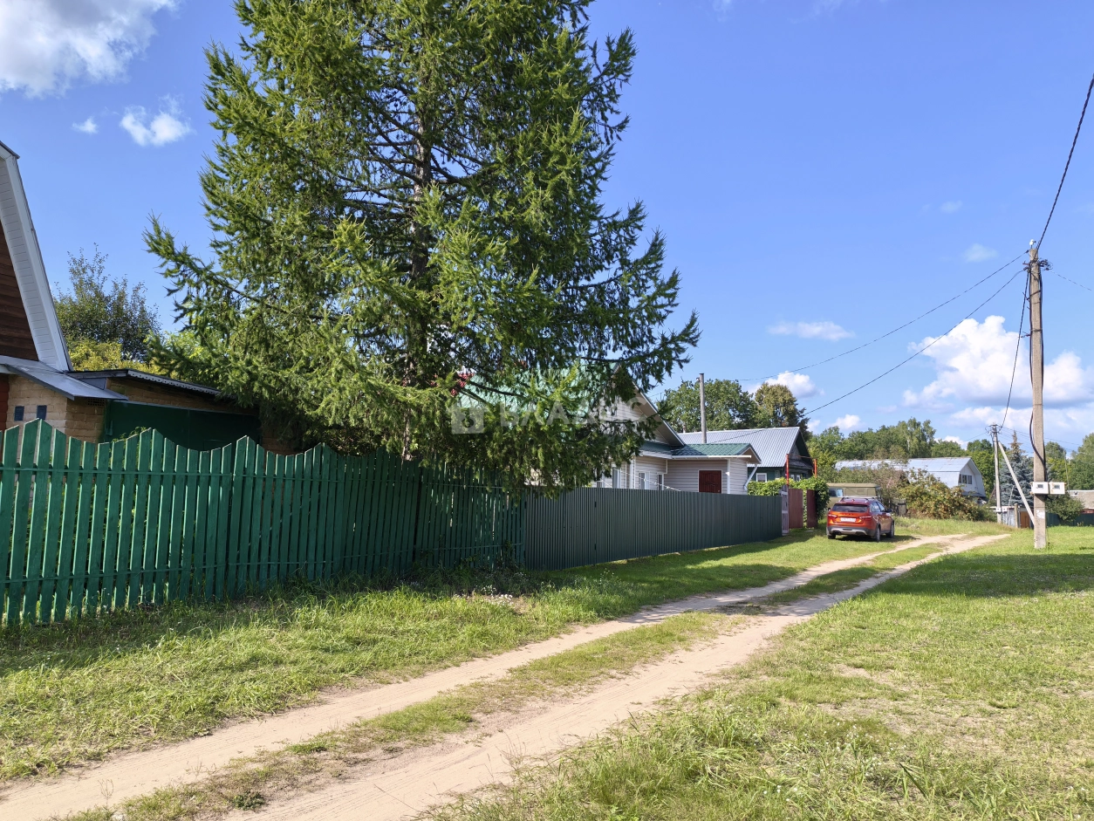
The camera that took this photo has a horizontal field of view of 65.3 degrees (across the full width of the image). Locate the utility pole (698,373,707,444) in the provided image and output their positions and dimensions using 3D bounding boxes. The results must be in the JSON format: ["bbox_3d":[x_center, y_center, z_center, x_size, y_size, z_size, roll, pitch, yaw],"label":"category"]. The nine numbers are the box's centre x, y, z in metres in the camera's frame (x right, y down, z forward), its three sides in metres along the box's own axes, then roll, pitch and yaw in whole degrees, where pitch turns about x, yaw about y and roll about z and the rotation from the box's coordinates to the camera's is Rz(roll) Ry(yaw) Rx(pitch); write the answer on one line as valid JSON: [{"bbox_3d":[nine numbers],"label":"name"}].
[{"bbox_3d":[7.231,1.837,39.351,0.270,7.200,0.240,-3,-7,31],"label":"utility pole"}]

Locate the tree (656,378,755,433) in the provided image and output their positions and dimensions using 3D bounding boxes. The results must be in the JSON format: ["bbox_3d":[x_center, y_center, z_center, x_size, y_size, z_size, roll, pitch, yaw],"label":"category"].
[{"bbox_3d":[14.390,3.171,76.605,8.800,12.400,8.500,-3,-7,31],"label":"tree"}]

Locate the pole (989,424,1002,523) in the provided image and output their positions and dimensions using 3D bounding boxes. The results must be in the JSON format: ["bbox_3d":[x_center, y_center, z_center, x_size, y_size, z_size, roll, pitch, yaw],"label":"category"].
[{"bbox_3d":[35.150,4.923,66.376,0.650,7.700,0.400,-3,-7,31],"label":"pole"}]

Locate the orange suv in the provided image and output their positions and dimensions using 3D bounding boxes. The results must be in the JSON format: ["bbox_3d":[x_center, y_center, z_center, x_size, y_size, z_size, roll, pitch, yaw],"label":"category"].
[{"bbox_3d":[11.600,3.955,31.450,1.820,1.540,4.420,-3,-7,31],"label":"orange suv"}]

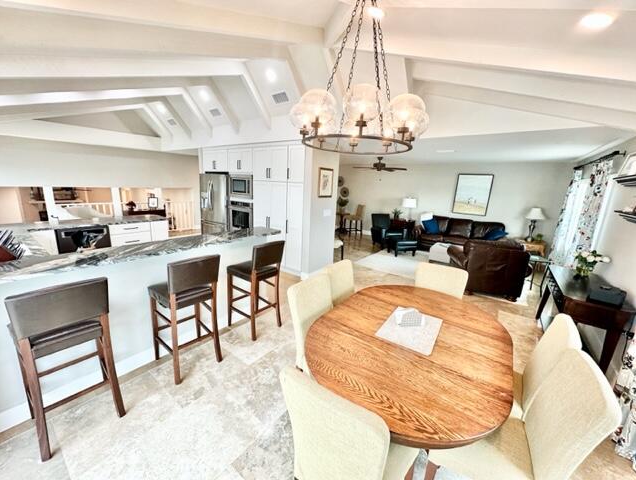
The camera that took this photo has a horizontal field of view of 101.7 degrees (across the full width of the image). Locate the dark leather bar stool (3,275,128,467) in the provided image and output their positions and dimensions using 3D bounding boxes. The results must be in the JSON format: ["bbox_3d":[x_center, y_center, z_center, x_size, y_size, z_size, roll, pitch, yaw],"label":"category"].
[{"bbox_3d":[-1.700,0.752,1.749,0.500,1.050,0.440,11,14,34],"label":"dark leather bar stool"}]

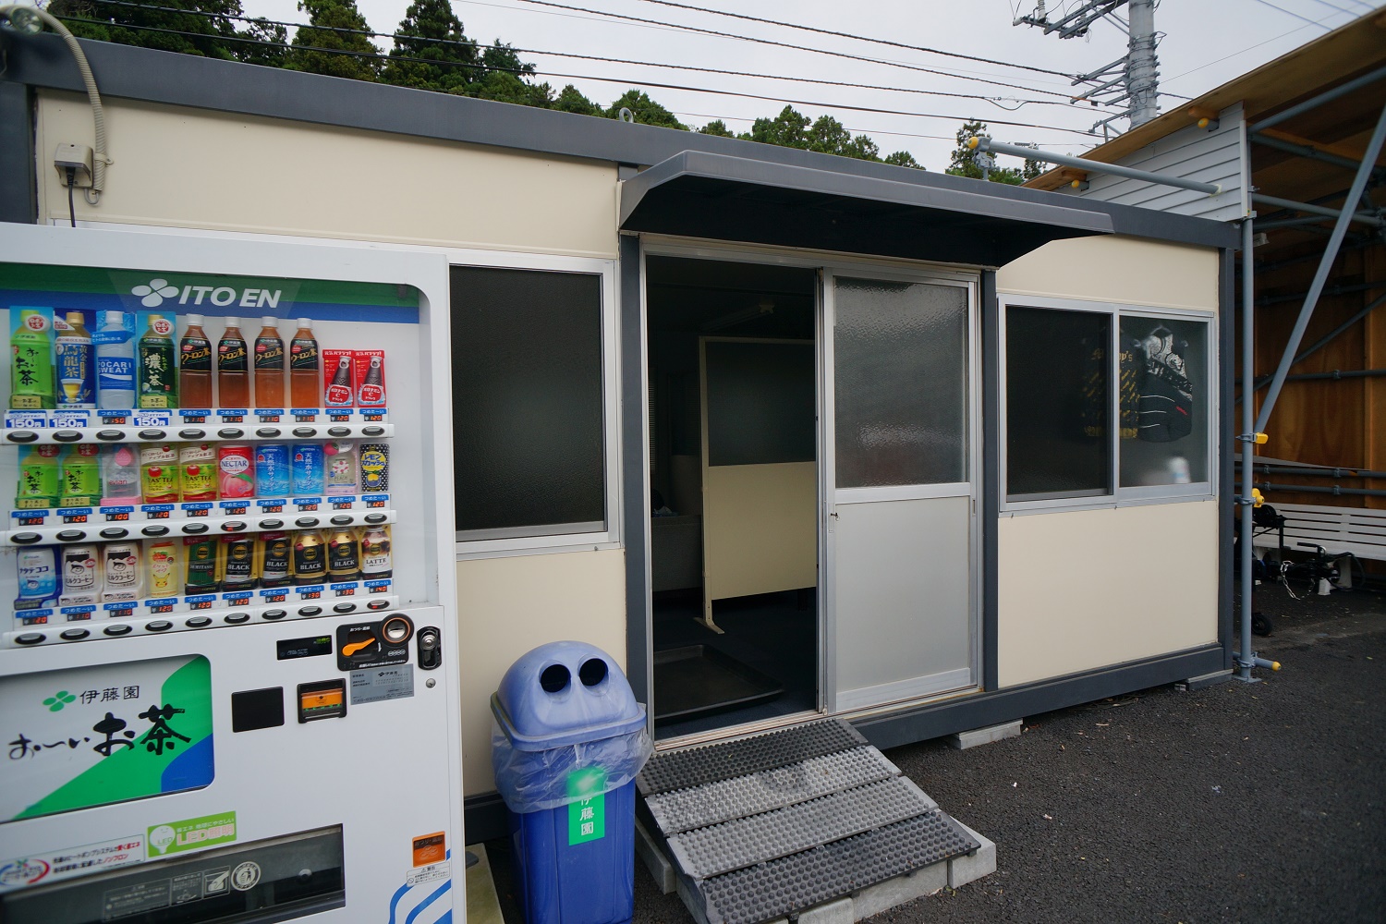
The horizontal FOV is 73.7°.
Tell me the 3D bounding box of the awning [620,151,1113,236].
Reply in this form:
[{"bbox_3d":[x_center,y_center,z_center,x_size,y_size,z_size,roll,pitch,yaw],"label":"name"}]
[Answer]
[{"bbox_3d":[0.713,-0.942,3.525,1.940,0.190,0.570,-2,2,-29],"label":"awning"}]

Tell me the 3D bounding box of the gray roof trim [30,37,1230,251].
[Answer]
[{"bbox_3d":[0.531,-1.157,3.797,5.533,0.151,0.150,-2,2,-29],"label":"gray roof trim"}]

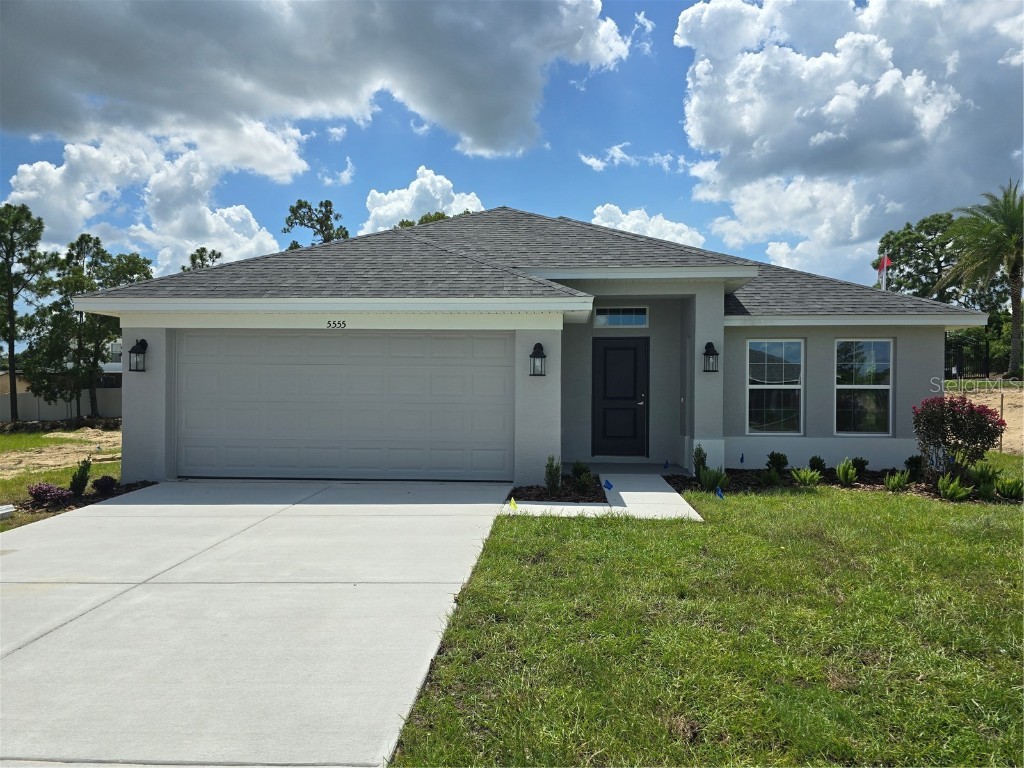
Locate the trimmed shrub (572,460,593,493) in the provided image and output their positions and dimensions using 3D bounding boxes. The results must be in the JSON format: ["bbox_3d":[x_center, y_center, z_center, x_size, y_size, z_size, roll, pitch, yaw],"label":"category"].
[{"bbox_3d":[0.891,1.198,8.720,0.282,0.436,0.280,0,0,4],"label":"trimmed shrub"}]

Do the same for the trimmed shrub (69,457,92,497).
[{"bbox_3d":[-5.530,1.196,8.700,0.281,0.537,0.290,0,0,4],"label":"trimmed shrub"}]

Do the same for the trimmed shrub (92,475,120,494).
[{"bbox_3d":[-5.335,1.319,8.930,0.341,0.263,0.330,0,0,4],"label":"trimmed shrub"}]

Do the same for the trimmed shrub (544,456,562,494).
[{"bbox_3d":[0.528,1.151,8.650,0.229,0.508,0.240,0,0,4],"label":"trimmed shrub"}]

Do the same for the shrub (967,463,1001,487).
[{"bbox_3d":[6.701,1.284,9.650,0.490,0.360,0.460,0,0,4],"label":"shrub"}]

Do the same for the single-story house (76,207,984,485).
[{"bbox_3d":[1.276,-1.486,17.118,13.380,5.880,16.600,0,0,4],"label":"single-story house"}]

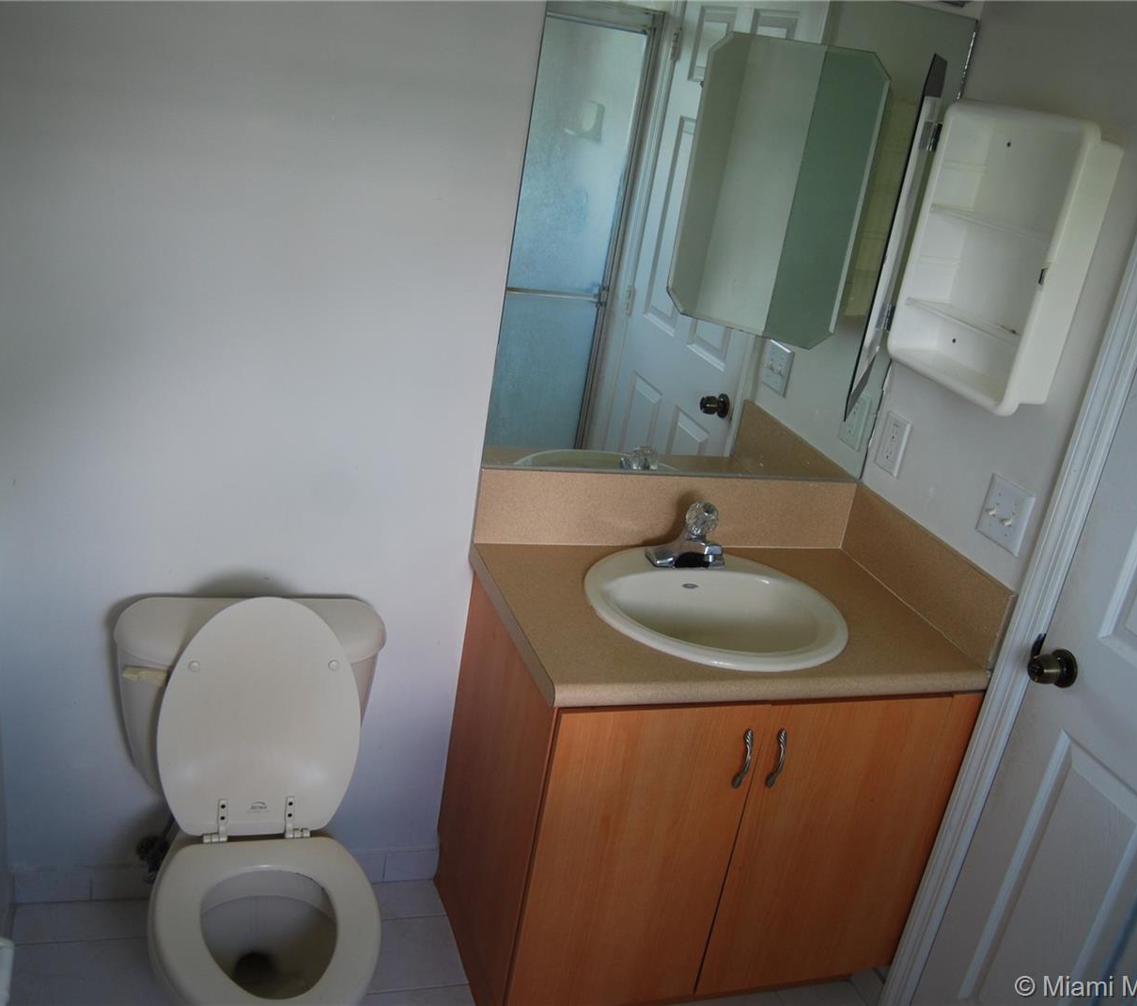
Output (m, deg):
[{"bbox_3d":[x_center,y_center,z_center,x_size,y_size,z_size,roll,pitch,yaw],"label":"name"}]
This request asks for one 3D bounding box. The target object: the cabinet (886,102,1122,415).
[{"bbox_3d":[0.754,-0.436,1.988,0.085,0.476,0.391,2,22,-20],"label":"cabinet"}]

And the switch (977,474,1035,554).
[{"bbox_3d":[0.770,0.020,2.007,0.016,0.116,0.118,2,22,-20],"label":"switch"}]

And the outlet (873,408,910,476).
[{"bbox_3d":[0.664,-0.121,2.323,0.008,0.116,0.072,2,22,-20],"label":"outlet"}]

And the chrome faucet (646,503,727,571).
[{"bbox_3d":[0.246,0.062,2.197,0.154,0.130,0.115,2,22,-20],"label":"chrome faucet"}]

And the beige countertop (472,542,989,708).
[{"bbox_3d":[0.285,0.208,2.095,0.828,0.038,0.539,2,22,-20],"label":"beige countertop"}]

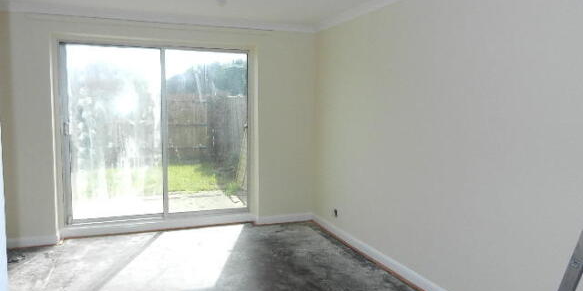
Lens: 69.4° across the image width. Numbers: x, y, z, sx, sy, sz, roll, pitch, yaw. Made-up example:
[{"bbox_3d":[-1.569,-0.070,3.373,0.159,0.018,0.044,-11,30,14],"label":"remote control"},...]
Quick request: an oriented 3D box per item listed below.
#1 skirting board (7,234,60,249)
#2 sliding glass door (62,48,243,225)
[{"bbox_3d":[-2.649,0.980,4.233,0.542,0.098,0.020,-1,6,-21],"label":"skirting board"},{"bbox_3d":[-1.481,-0.117,4.811,2.035,1.968,0.100,-1,6,-21],"label":"sliding glass door"}]

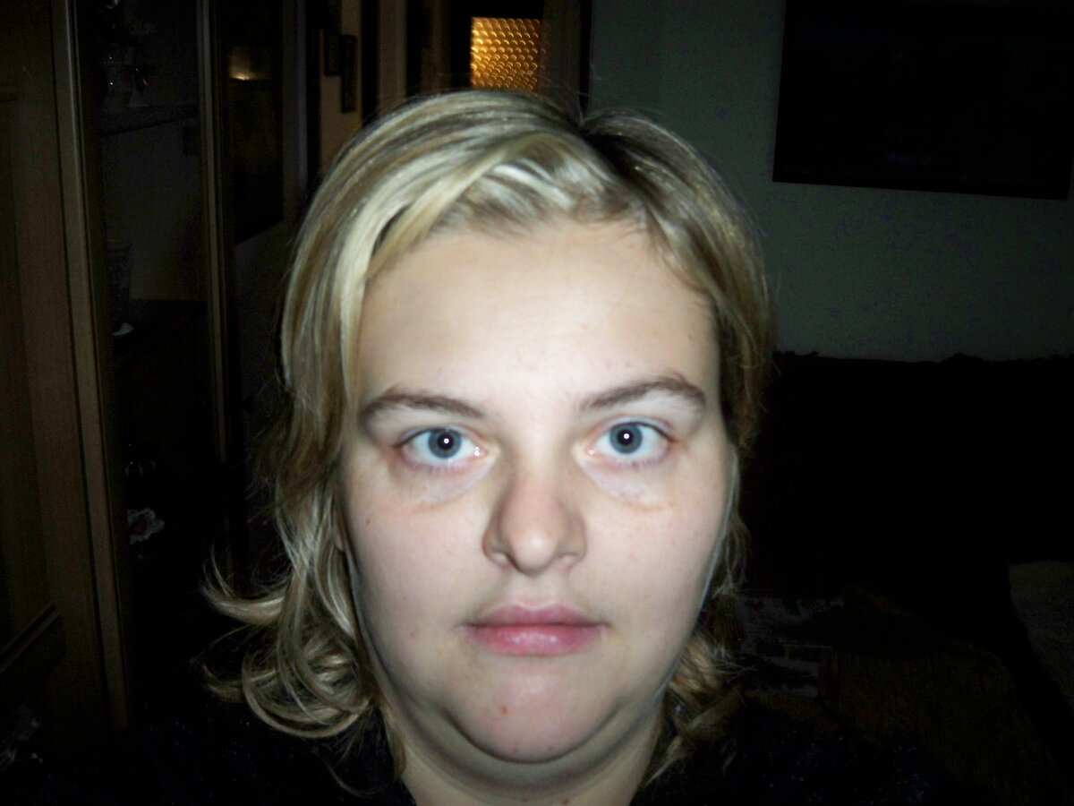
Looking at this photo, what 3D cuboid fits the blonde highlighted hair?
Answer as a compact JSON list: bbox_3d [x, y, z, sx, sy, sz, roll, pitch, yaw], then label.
[{"bbox_3d":[-0.020,0.013,0.497,0.232,0.270,0.205,1,6,0],"label":"blonde highlighted hair"}]

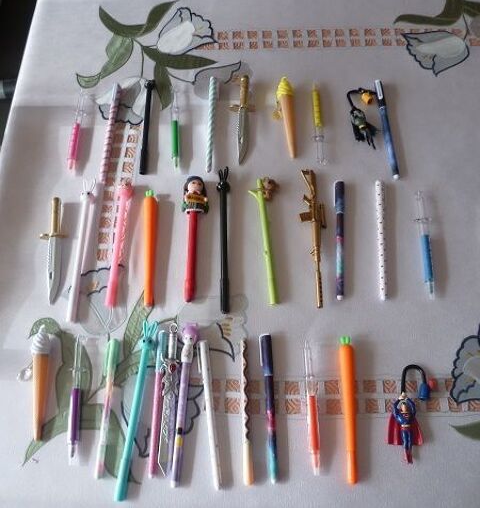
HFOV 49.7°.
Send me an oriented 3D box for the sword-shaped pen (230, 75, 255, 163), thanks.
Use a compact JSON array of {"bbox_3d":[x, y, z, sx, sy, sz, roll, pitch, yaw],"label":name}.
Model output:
[{"bbox_3d":[0.003,-0.172,0.654,0.031,0.012,0.136,1,68,4],"label":"sword-shaped pen"}]

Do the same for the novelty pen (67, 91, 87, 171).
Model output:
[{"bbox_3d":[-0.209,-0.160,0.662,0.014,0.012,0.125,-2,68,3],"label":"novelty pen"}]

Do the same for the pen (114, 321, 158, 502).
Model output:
[{"bbox_3d":[-0.106,0.155,0.530,0.018,0.015,0.176,4,67,4],"label":"pen"}]

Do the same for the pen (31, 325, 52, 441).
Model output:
[{"bbox_3d":[-0.208,0.132,0.538,0.018,0.018,0.119,-7,67,1],"label":"pen"}]

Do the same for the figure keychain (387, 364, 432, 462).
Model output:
[{"bbox_3d":[0.185,0.172,0.561,0.051,0.020,0.103,5,68,6],"label":"figure keychain"}]

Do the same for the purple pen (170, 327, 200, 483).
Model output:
[{"bbox_3d":[-0.057,0.149,0.524,0.015,0.015,0.160,2,68,4],"label":"purple pen"}]

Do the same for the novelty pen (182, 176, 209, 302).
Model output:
[{"bbox_3d":[-0.055,-0.021,0.601,0.030,0.020,0.158,0,67,2],"label":"novelty pen"}]

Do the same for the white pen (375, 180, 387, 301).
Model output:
[{"bbox_3d":[0.163,-0.018,0.598,0.009,0.009,0.152,3,67,3],"label":"white pen"}]

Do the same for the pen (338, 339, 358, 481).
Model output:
[{"bbox_3d":[0.120,0.168,0.570,0.016,0.016,0.158,0,68,4],"label":"pen"}]

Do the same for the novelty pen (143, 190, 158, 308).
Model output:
[{"bbox_3d":[-0.103,-0.009,0.592,0.016,0.016,0.146,-5,67,2],"label":"novelty pen"}]

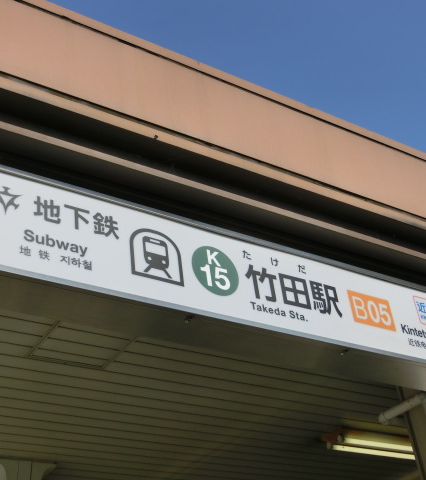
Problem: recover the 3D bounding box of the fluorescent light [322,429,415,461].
[{"bbox_3d":[1.526,1.847,7.420,1.240,0.104,0.235,15,-40,-30],"label":"fluorescent light"}]

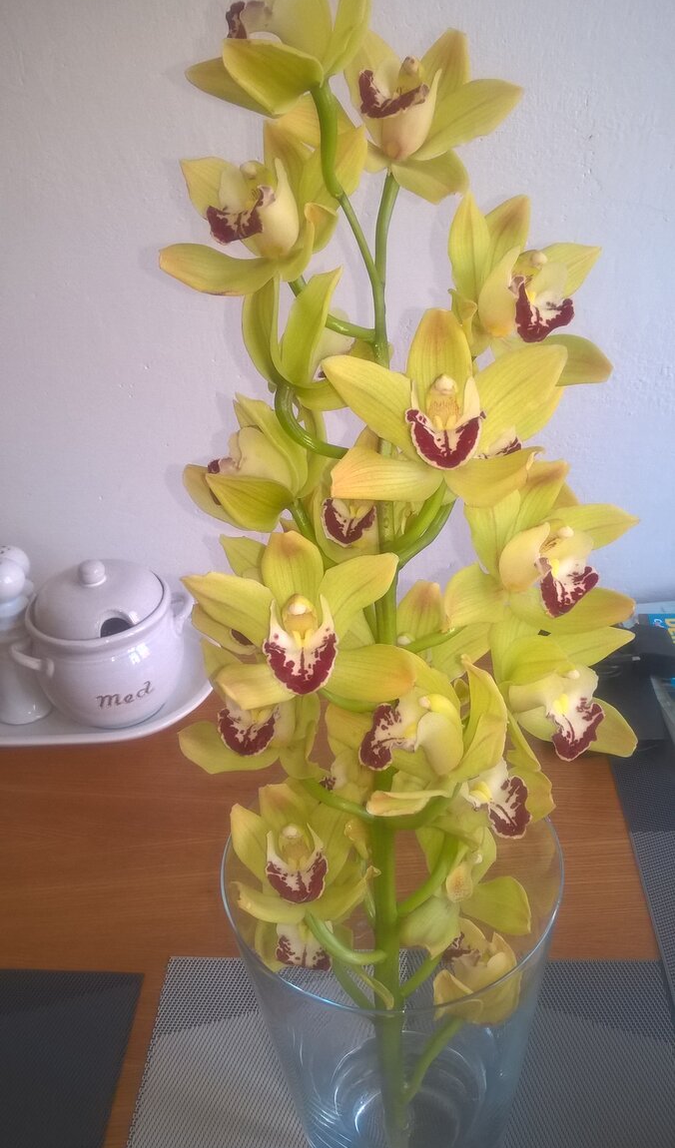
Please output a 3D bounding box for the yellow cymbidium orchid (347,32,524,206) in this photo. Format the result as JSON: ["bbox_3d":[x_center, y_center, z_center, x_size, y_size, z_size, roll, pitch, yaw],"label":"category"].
[{"bbox_3d":[0.033,-0.157,0.328,0.062,0.056,0.044,27,12,22],"label":"yellow cymbidium orchid"}]

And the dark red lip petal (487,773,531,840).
[{"bbox_3d":[0.088,0.119,0.489,0.016,0.026,0.026,19,41,42],"label":"dark red lip petal"}]

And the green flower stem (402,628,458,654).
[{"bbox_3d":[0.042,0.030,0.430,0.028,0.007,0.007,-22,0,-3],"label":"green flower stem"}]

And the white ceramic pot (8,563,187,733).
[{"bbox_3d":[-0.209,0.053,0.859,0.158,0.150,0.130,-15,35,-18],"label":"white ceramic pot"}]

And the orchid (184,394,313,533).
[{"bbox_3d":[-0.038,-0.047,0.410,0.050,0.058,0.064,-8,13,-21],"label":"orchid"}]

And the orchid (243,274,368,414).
[{"bbox_3d":[-0.012,-0.089,0.364,0.044,0.057,0.056,-45,46,-14],"label":"orchid"}]

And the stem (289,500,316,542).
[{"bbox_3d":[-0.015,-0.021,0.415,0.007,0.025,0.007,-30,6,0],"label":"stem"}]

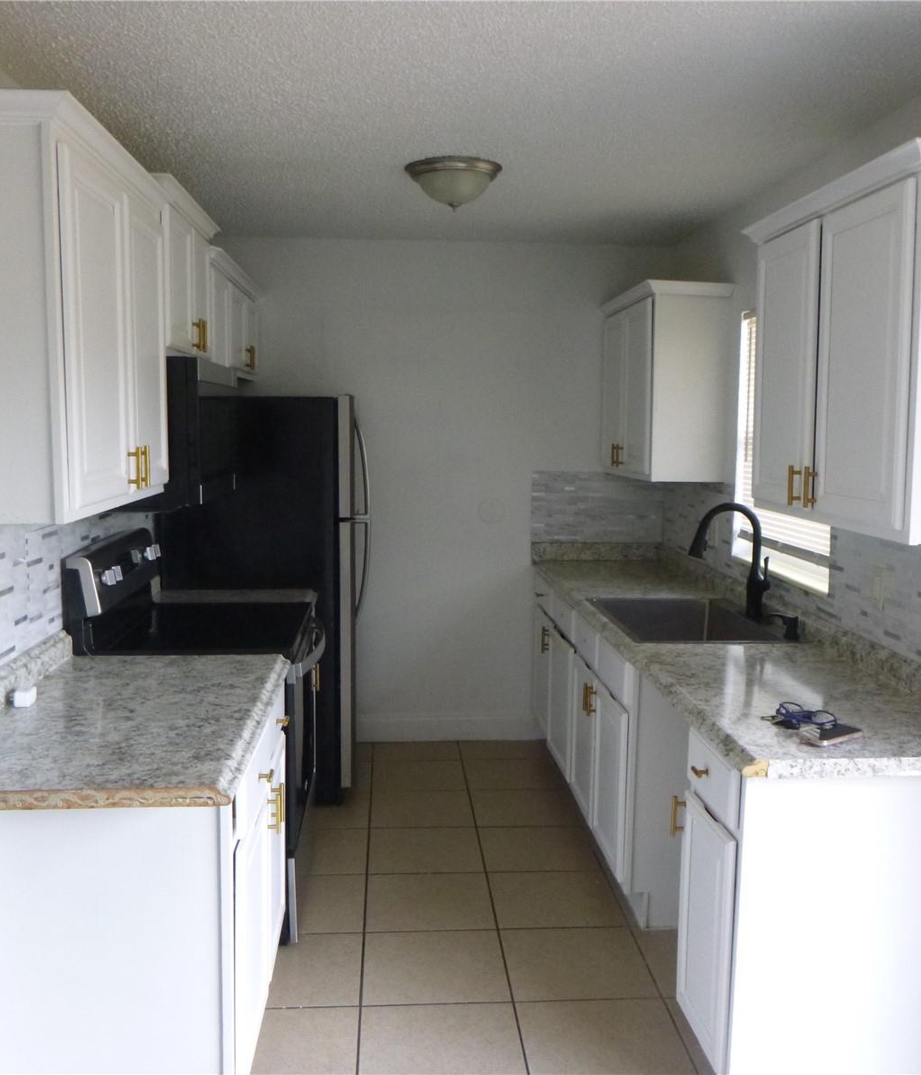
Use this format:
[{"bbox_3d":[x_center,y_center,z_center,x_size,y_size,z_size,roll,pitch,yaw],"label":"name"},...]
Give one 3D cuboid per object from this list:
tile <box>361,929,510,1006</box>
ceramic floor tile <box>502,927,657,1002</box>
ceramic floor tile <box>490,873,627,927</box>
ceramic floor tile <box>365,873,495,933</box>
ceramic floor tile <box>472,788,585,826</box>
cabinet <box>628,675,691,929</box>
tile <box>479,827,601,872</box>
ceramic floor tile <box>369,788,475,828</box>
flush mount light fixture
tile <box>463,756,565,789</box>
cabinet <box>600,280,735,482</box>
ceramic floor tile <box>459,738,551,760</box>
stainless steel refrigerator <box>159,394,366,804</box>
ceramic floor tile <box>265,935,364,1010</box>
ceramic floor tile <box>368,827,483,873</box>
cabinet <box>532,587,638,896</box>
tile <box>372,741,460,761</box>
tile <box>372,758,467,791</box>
[{"bbox_3d":[-0.076,1.263,3.042,0.411,0.010,0.411,0,6,-4],"label":"tile"},{"bbox_3d":[0.339,1.264,3.070,0.411,0.010,0.411,0,6,-4],"label":"ceramic floor tile"},{"bbox_3d":[0.312,1.214,3.470,0.412,0.010,0.412,0,6,-4],"label":"ceramic floor tile"},{"bbox_3d":[-0.103,1.218,3.454,0.411,0.010,0.411,0,6,-4],"label":"ceramic floor tile"},{"bbox_3d":[0.255,1.124,4.295,0.412,0.010,0.412,0,6,-4],"label":"ceramic floor tile"},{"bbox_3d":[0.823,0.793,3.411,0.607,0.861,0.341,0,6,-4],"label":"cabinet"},{"bbox_3d":[0.284,1.173,3.895,0.411,0.010,0.411,0,6,-4],"label":"tile"},{"bbox_3d":[-0.160,1.122,4.267,0.412,0.010,0.412,0,6,-4],"label":"ceramic floor tile"},{"bbox_3d":[-0.023,-1.176,3.471,0.329,0.154,0.329,0,6,-4],"label":"flush mount light fixture"},{"bbox_3d":[0.227,1.079,4.708,0.412,0.010,0.412,0,6,-4],"label":"tile"},{"bbox_3d":[0.877,-0.668,4.583,0.345,0.799,0.949,0,6,-4],"label":"cabinet"},{"bbox_3d":[0.203,1.040,5.061,0.412,0.010,0.290,0,6,-4],"label":"ceramic floor tile"},{"bbox_3d":[-0.814,0.233,4.564,0.799,1.693,0.741,0,6,-4],"label":"stainless steel refrigerator"},{"bbox_3d":[-0.491,1.262,3.014,0.411,0.010,0.411,0,6,-4],"label":"ceramic floor tile"},{"bbox_3d":[-0.131,1.167,3.854,0.412,0.010,0.412,0,6,-4],"label":"ceramic floor tile"},{"bbox_3d":[0.767,0.683,4.213,0.612,0.820,1.964,0,6,-4],"label":"cabinet"},{"bbox_3d":[-0.212,1.039,5.028,0.412,0.010,0.282,0,6,-4],"label":"tile"},{"bbox_3d":[-0.187,1.081,4.692,0.411,0.010,0.411,0,6,-4],"label":"tile"}]

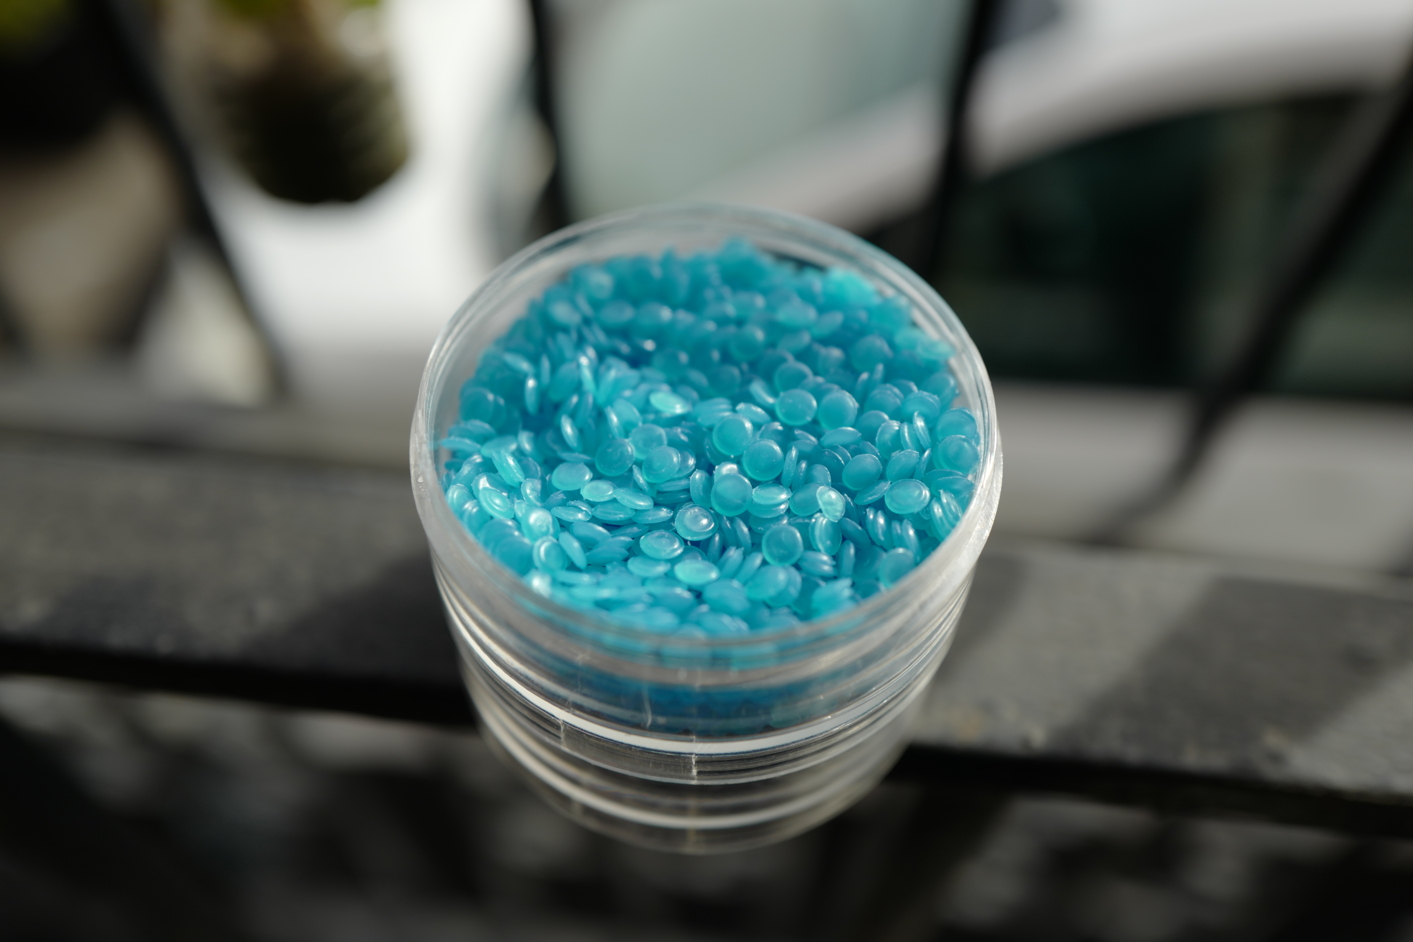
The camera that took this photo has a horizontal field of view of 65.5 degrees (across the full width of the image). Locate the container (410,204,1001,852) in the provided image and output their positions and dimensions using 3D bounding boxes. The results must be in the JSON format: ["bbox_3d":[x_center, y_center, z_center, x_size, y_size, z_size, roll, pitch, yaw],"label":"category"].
[{"bbox_3d":[0.000,0.005,0.131,0.063,0.046,0.063,1,51,0],"label":"container"}]

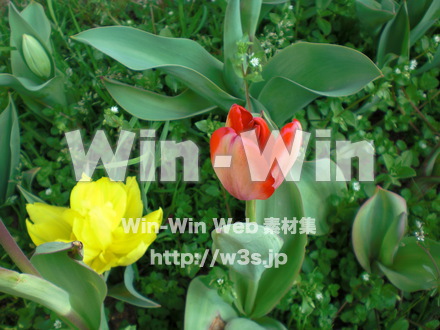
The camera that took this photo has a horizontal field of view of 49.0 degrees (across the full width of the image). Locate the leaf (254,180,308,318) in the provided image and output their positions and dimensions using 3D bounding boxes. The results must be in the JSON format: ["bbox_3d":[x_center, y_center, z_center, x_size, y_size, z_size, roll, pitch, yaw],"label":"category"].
[{"bbox_3d":[0.056,0.078,0.455,0.052,0.140,0.038,13,17,15],"label":"leaf"}]

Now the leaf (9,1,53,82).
[{"bbox_3d":[-0.238,-0.153,0.610,0.056,0.115,0.045,-6,31,-10],"label":"leaf"}]

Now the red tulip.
[{"bbox_3d":[0.030,-0.009,0.400,0.074,0.073,0.066,0,47,0],"label":"red tulip"}]

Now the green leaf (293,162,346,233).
[{"bbox_3d":[0.099,0.033,0.480,0.052,0.076,0.040,-3,26,-18],"label":"green leaf"}]

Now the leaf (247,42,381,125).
[{"bbox_3d":[0.107,-0.090,0.535,0.142,0.042,0.060,-19,45,10],"label":"leaf"}]

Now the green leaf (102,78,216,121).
[{"bbox_3d":[-0.063,-0.074,0.540,0.142,0.026,0.038,11,45,-8],"label":"green leaf"}]

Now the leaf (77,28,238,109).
[{"bbox_3d":[-0.068,-0.106,0.535,0.190,0.032,0.050,22,46,-7],"label":"leaf"}]

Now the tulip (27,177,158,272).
[{"bbox_3d":[-0.105,0.054,0.400,0.110,0.068,0.092,0,47,0],"label":"tulip"}]

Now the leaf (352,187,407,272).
[{"bbox_3d":[0.140,0.057,0.430,0.042,0.092,0.036,-3,32,-8],"label":"leaf"}]

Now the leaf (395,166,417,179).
[{"bbox_3d":[0.188,0.008,0.490,0.022,0.005,0.013,0,45,-6],"label":"leaf"}]

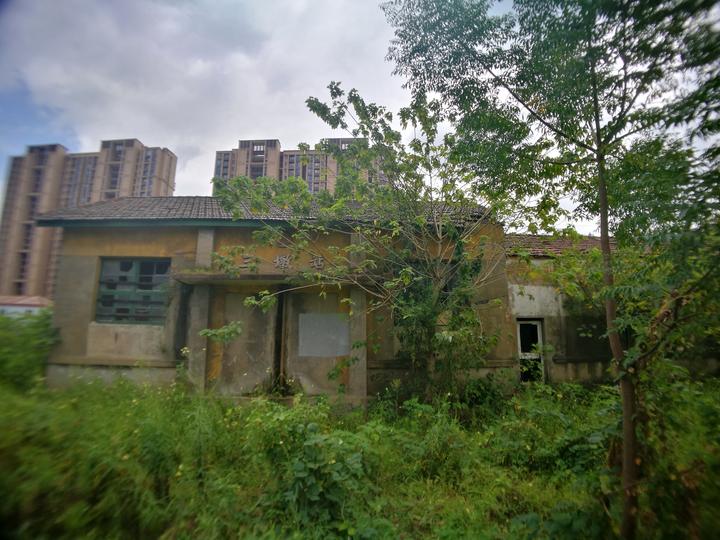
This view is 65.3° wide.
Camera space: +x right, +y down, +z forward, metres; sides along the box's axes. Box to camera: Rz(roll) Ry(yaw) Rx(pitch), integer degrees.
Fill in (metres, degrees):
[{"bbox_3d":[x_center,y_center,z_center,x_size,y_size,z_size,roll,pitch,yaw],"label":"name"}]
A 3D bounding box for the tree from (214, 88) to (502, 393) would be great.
[{"bbox_3d":[0.030,-0.750,12.000,6.200,6.700,5.000,0,-12,0],"label":"tree"}]

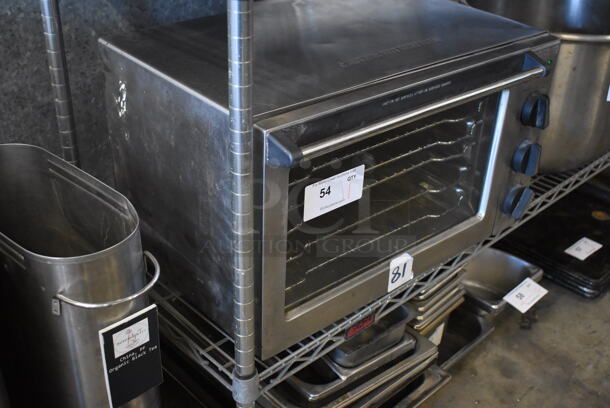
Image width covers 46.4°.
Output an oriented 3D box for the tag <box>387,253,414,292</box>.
[{"bbox_3d":[0.149,0.103,1.089,0.052,0.060,0.004,-22,38,-35],"label":"tag"}]

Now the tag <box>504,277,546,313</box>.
[{"bbox_3d":[0.460,0.189,1.486,0.102,0.002,0.051,-28,52,-37],"label":"tag"}]

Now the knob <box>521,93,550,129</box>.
[{"bbox_3d":[0.365,-0.144,1.120,0.055,0.055,0.026,-21,37,-35],"label":"knob"}]

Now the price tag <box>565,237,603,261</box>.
[{"bbox_3d":[0.699,0.111,1.788,0.102,0.002,0.051,-24,39,-37],"label":"price tag"}]

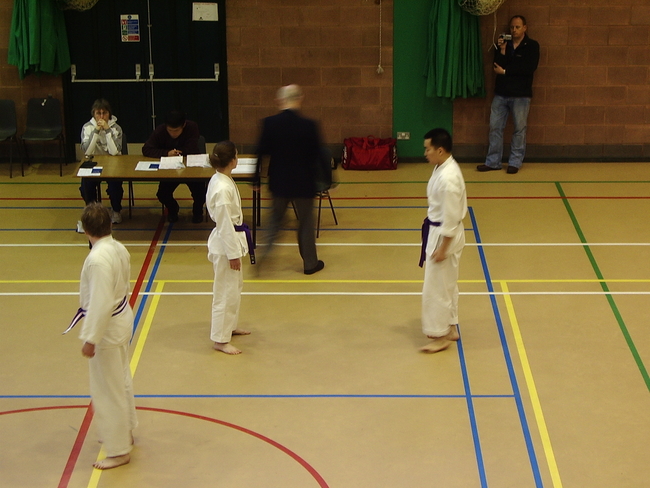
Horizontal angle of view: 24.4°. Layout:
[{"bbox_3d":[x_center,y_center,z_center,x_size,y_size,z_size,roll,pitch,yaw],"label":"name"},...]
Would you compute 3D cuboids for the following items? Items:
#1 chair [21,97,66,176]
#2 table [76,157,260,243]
[{"bbox_3d":[-3.177,-1.208,17.011,0.470,0.790,0.530,-1,19,-1],"label":"chair"},{"bbox_3d":[-1.524,-0.408,14.773,1.820,0.720,0.770,0,19,1],"label":"table"}]

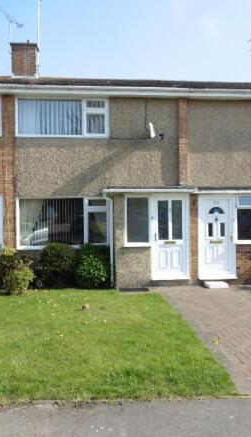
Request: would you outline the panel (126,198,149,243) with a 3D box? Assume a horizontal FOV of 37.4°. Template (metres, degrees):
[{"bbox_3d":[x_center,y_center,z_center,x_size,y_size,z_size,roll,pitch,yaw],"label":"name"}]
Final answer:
[{"bbox_3d":[0.287,0.053,8.680,0.529,1.066,0.060,-1,1,-6],"label":"panel"}]

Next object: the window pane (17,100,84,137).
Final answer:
[{"bbox_3d":[-1.884,-2.540,9.363,1.610,0.950,0.070,-1,1,-6],"label":"window pane"}]

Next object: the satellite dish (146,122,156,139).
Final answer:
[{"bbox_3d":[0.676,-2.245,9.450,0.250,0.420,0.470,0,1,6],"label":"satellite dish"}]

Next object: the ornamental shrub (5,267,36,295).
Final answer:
[{"bbox_3d":[-2.415,1.389,8.400,0.703,0.669,0.620,-1,1,-6],"label":"ornamental shrub"}]

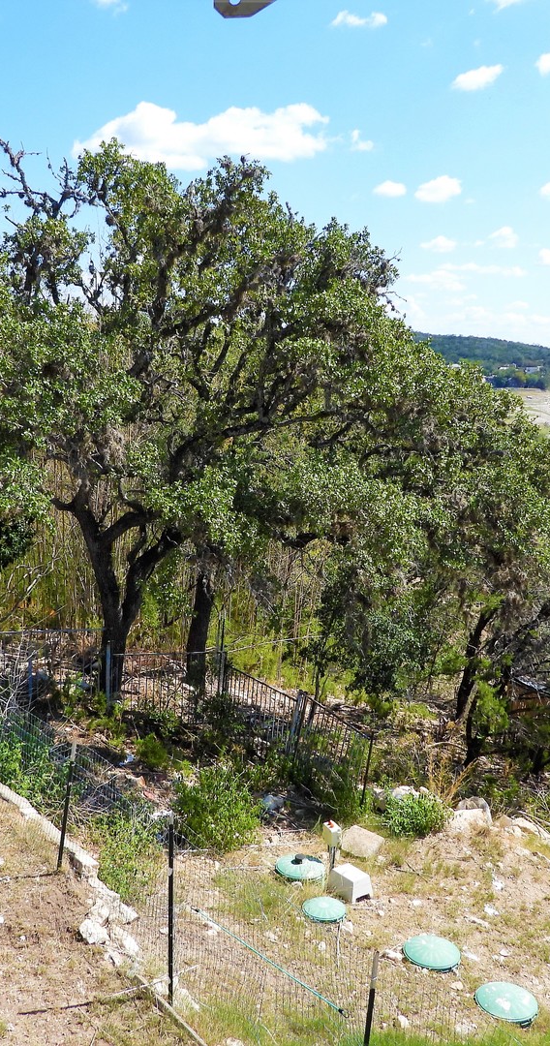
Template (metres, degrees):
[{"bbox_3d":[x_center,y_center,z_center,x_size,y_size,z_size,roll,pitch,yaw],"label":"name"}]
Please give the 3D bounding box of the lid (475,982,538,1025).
[{"bbox_3d":[2.271,4.694,9.453,0.590,0.110,0.590,3,10,-1],"label":"lid"}]

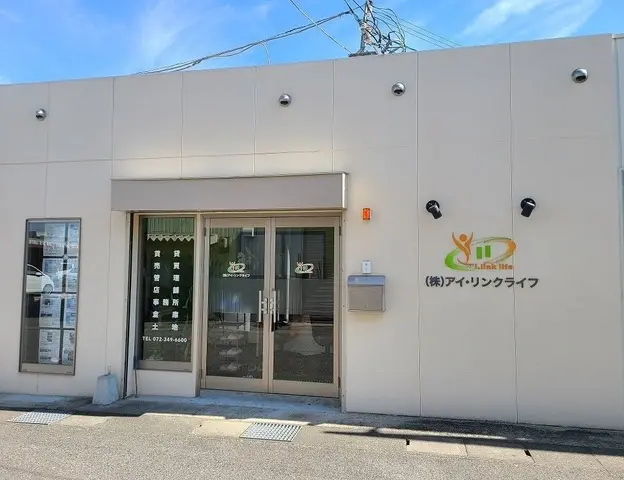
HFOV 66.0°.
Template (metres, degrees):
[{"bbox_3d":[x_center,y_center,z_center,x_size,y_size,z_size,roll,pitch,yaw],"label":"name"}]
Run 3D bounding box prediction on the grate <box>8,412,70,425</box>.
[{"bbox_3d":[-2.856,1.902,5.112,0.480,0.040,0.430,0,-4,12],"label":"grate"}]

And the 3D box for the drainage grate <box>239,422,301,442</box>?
[{"bbox_3d":[-0.393,1.900,4.703,0.500,0.040,0.450,0,-4,12],"label":"drainage grate"}]

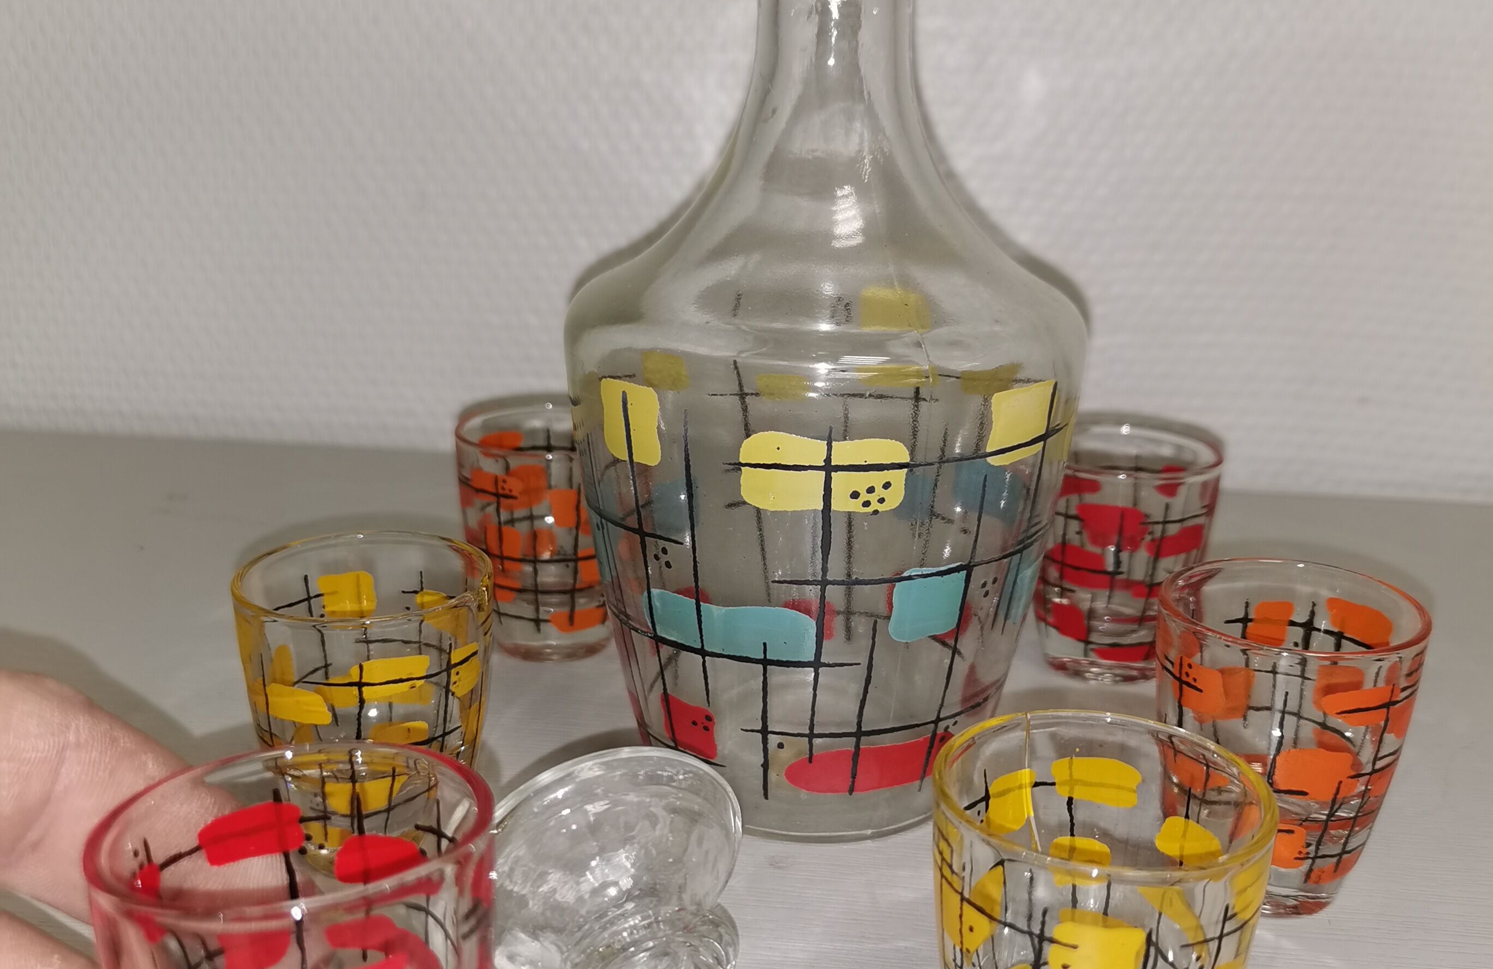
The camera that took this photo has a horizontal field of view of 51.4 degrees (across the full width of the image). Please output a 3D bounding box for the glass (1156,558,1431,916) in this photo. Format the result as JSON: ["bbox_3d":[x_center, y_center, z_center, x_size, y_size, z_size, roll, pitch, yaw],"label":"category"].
[{"bbox_3d":[0.093,0.045,0.272,0.044,0.052,0.044,1,17,0],"label":"glass"}]

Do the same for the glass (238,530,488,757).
[{"bbox_3d":[-0.067,0.041,0.278,0.044,0.052,0.044,1,17,0],"label":"glass"}]

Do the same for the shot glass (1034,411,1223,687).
[{"bbox_3d":[0.085,0.017,0.361,0.044,0.052,0.044,1,17,0],"label":"shot glass"}]

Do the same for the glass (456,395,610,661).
[{"bbox_3d":[-0.046,0.013,0.369,0.044,0.052,0.044,1,17,0],"label":"glass"}]

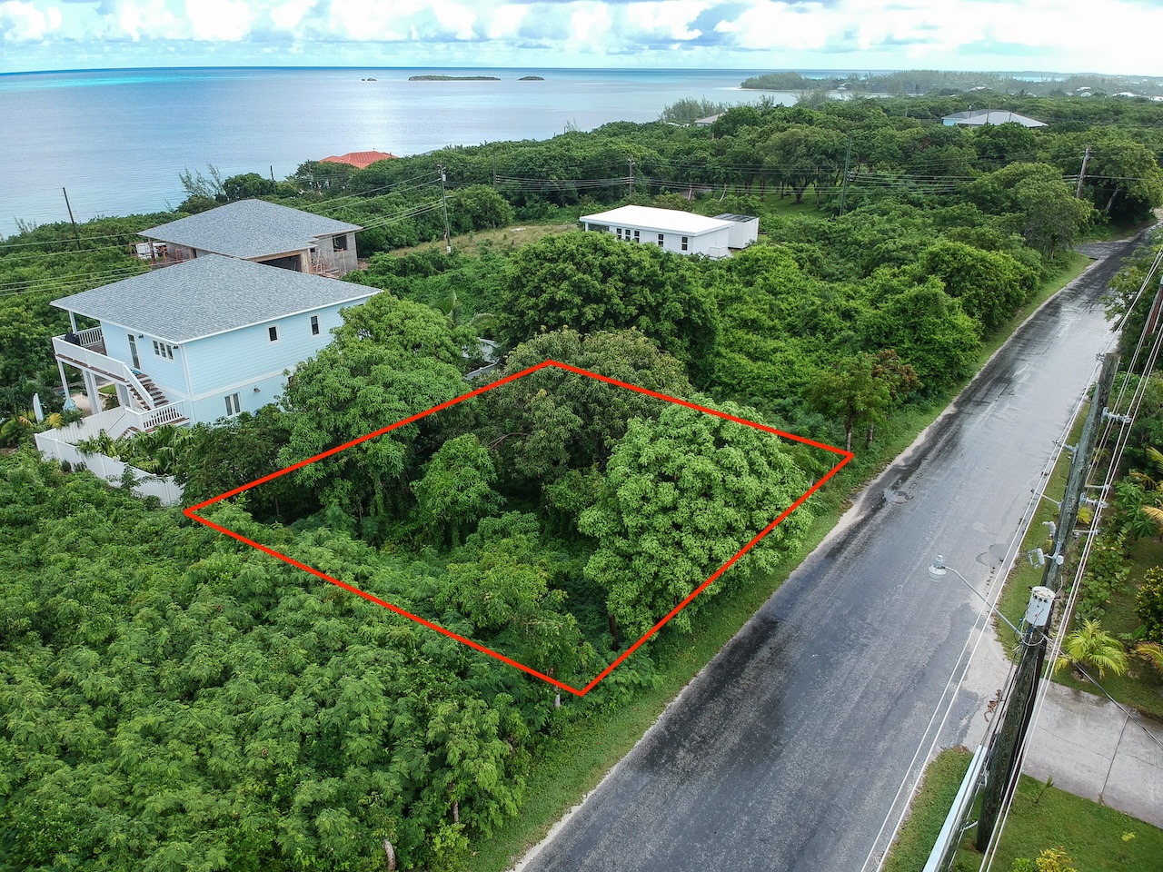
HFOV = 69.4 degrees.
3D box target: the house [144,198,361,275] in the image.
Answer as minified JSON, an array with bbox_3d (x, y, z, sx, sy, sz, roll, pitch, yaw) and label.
[{"bbox_3d":[-29.035,-18.297,76.568,18.060,6.304,15.260,17,29,34],"label":"house"}]

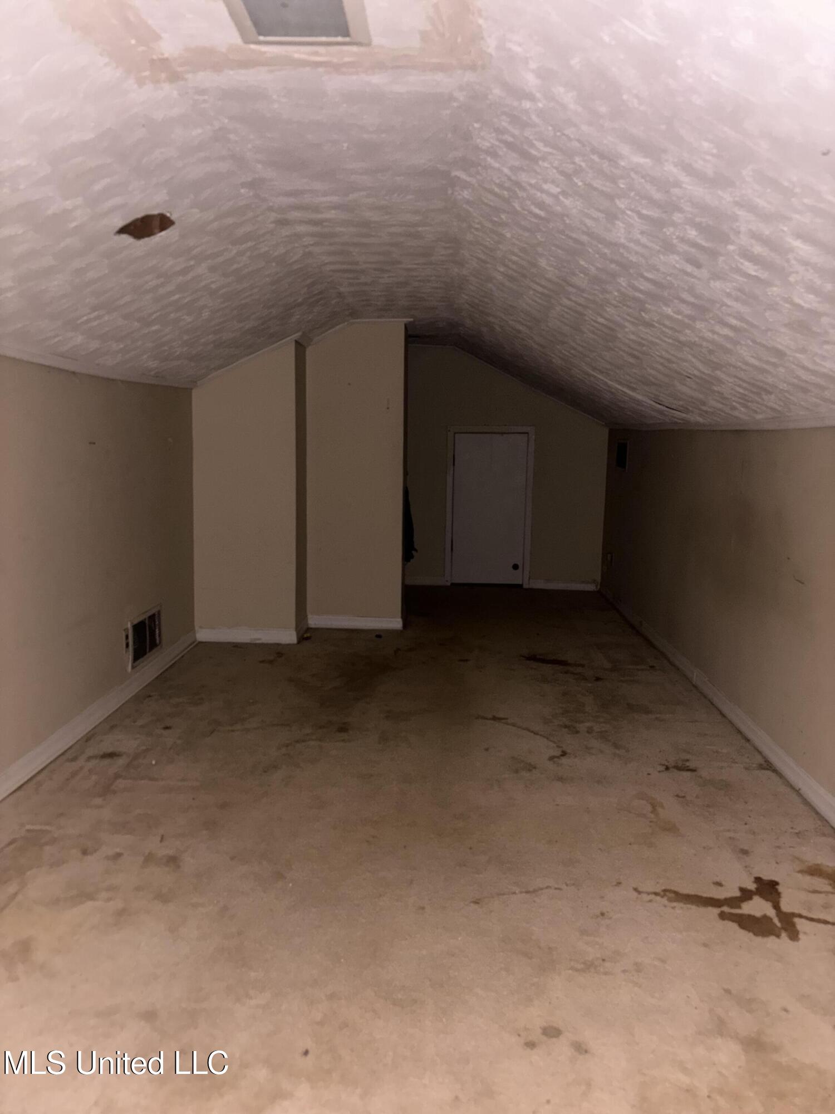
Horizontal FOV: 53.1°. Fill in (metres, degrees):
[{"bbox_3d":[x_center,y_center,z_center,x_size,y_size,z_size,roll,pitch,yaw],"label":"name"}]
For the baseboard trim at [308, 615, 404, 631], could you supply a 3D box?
[{"bbox_3d":[-0.407,0.433,5.537,0.625,0.084,0.018,1,8,2],"label":"baseboard trim"}]

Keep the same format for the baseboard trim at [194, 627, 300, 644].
[{"bbox_3d":[-1.040,0.482,5.110,0.618,0.085,0.018,1,8,2],"label":"baseboard trim"}]

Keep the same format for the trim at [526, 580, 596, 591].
[{"bbox_3d":[1.246,0.241,7.122,0.584,0.078,0.018,1,8,2],"label":"trim"}]

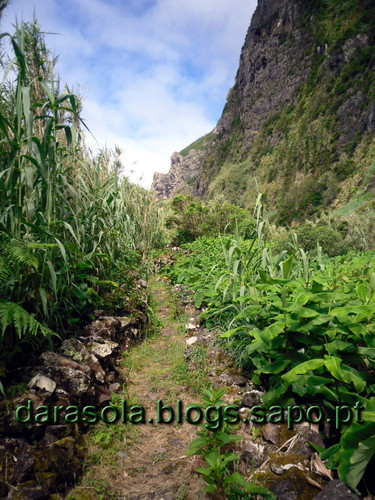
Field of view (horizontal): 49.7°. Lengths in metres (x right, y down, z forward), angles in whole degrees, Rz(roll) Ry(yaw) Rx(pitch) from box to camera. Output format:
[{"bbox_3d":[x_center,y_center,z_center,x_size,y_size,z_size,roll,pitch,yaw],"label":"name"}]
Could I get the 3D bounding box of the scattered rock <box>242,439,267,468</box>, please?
[{"bbox_3d":[0.489,1.484,2.950,0.180,0.160,0.170,0,2,0],"label":"scattered rock"}]

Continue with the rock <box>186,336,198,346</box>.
[{"bbox_3d":[0.087,1.584,7.000,0.210,0.130,0.180,0,2,0],"label":"rock"}]

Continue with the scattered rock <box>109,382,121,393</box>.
[{"bbox_3d":[-0.830,1.564,4.600,0.140,0.090,0.120,0,2,0],"label":"scattered rock"}]

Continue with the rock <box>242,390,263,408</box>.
[{"bbox_3d":[0.599,1.368,3.700,0.180,0.135,0.145,0,1,0],"label":"rock"}]

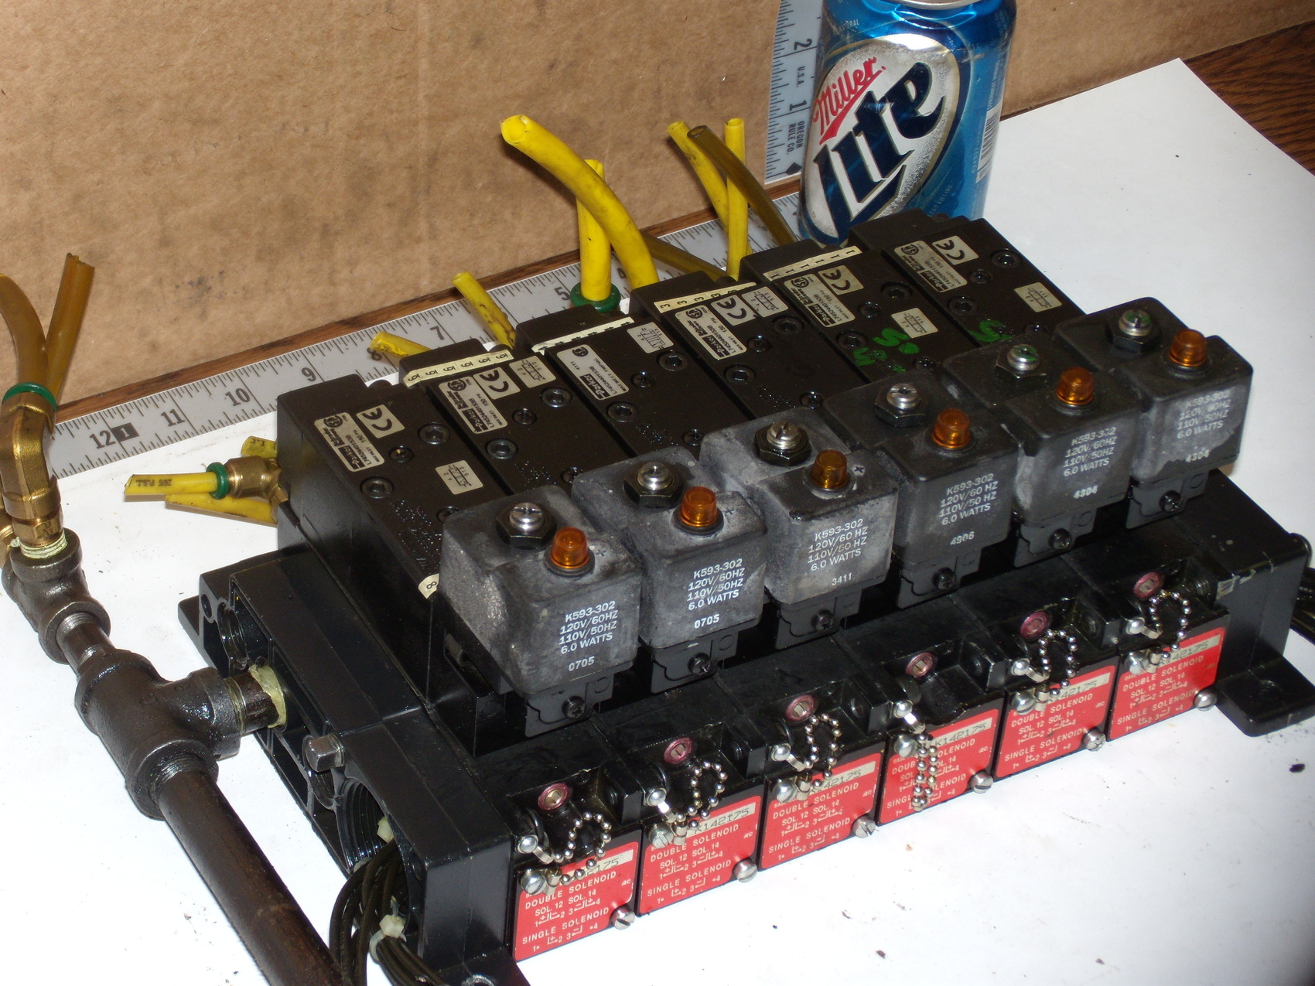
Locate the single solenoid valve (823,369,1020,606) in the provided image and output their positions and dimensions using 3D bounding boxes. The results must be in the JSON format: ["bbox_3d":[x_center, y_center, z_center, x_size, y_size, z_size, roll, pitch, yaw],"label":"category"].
[{"bbox_3d":[0.076,-0.003,0.892,0.036,0.067,0.051,-18,44,-23],"label":"single solenoid valve"}]

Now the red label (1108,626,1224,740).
[{"bbox_3d":[0.159,0.059,0.960,0.039,0.032,0.001,-18,46,-22],"label":"red label"}]

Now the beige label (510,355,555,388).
[{"bbox_3d":[-0.038,-0.037,0.939,0.009,0.001,0.013,-20,45,-25],"label":"beige label"}]

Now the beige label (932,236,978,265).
[{"bbox_3d":[0.097,-0.079,0.997,0.010,0.001,0.013,-19,45,-24],"label":"beige label"}]

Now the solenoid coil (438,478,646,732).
[{"bbox_3d":[-0.033,0.031,0.871,0.036,0.057,0.049,-18,44,-22],"label":"solenoid coil"}]

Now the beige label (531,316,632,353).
[{"bbox_3d":[-0.023,-0.049,0.955,0.034,0.001,0.004,-19,45,-24],"label":"beige label"}]

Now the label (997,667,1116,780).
[{"bbox_3d":[0.120,0.069,0.930,0.037,0.033,0.001,-18,44,-23],"label":"label"}]

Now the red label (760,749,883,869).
[{"bbox_3d":[0.049,0.094,0.914,0.038,0.031,0.001,-18,44,-22],"label":"red label"}]

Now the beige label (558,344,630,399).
[{"bbox_3d":[-0.020,-0.038,0.961,0.011,0.001,0.027,-20,45,-24],"label":"beige label"}]

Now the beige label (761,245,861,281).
[{"bbox_3d":[0.051,-0.075,1.003,0.035,0.001,0.005,-18,46,-23],"label":"beige label"}]

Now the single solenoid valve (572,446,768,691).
[{"bbox_3d":[0.004,0.020,0.861,0.036,0.067,0.051,-18,44,-23],"label":"single solenoid valve"}]

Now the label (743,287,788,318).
[{"bbox_3d":[0.035,-0.062,0.986,0.010,0.001,0.013,-19,46,-23],"label":"label"}]

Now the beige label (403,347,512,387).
[{"bbox_3d":[-0.062,-0.039,0.955,0.035,0.002,0.005,-14,44,-19],"label":"beige label"}]

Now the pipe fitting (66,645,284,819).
[{"bbox_3d":[-0.141,0.069,0.925,0.054,0.028,0.049,-20,47,-24],"label":"pipe fitting"}]

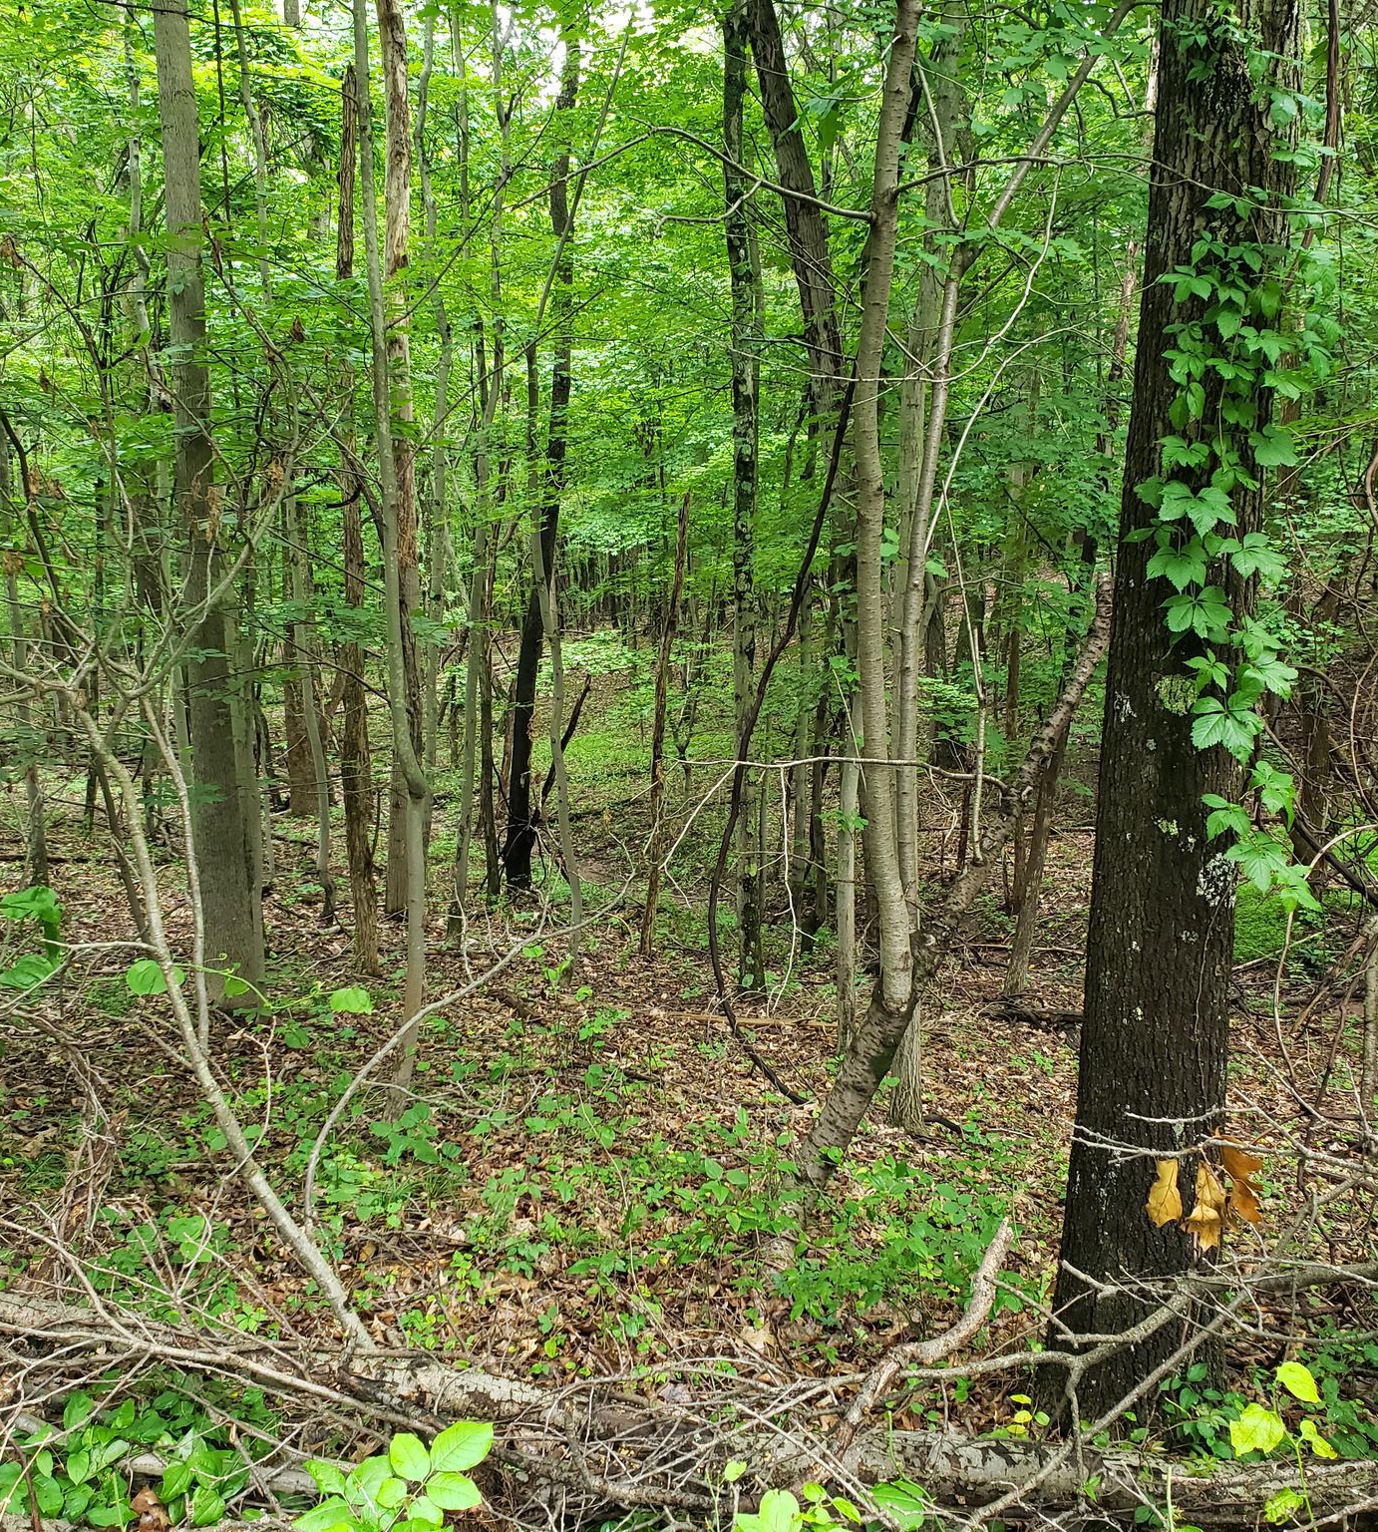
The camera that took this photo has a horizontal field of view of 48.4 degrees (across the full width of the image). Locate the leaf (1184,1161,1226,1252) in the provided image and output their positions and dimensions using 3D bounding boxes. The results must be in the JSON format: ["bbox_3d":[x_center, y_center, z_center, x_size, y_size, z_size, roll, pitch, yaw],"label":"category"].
[{"bbox_3d":[0.908,0.775,2.700,0.074,0.160,0.055,2,9,14],"label":"leaf"}]

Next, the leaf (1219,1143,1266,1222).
[{"bbox_3d":[0.982,0.740,2.720,0.075,0.143,0.055,3,9,17],"label":"leaf"}]

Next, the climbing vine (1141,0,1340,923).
[{"bbox_3d":[1.015,-0.526,2.850,0.340,1.600,0.270,1,9,7],"label":"climbing vine"}]

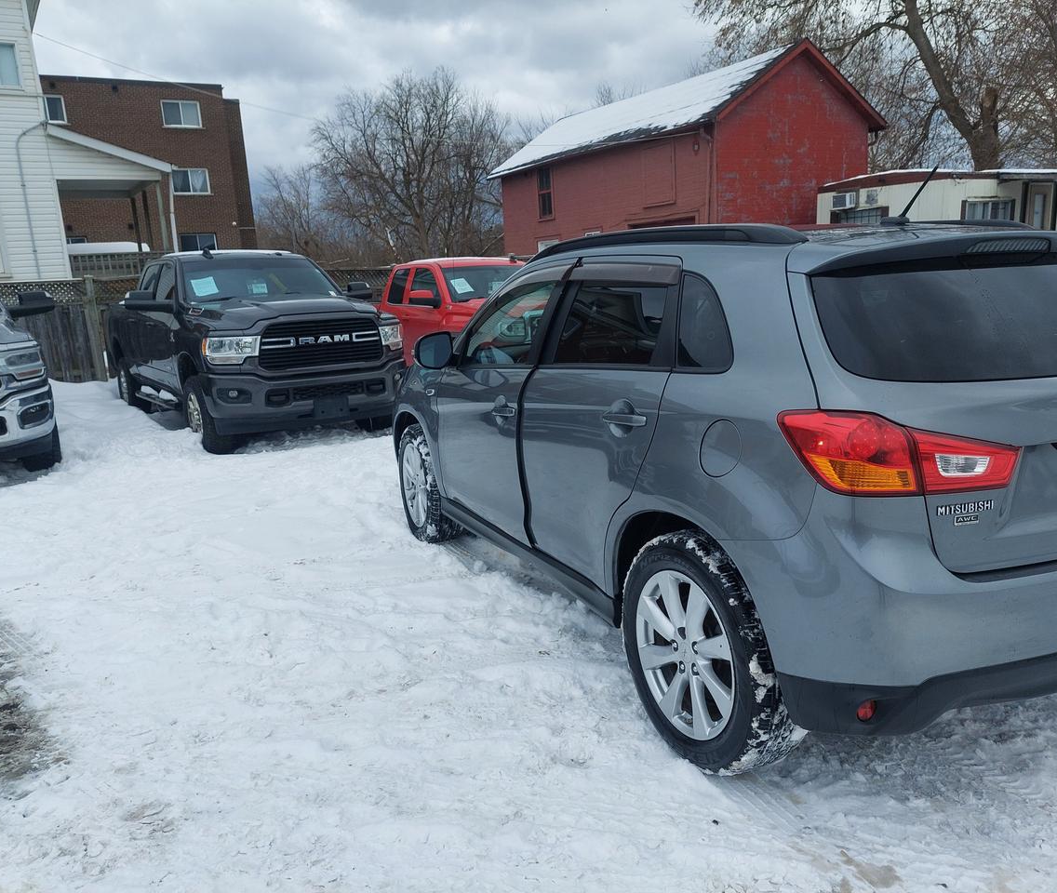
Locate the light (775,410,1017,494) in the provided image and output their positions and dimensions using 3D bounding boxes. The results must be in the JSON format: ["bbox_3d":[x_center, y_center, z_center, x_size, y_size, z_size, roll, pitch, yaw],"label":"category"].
[{"bbox_3d":[0.867,0.004,1.931,0.470,0.180,0.310,-6,10,-24],"label":"light"}]

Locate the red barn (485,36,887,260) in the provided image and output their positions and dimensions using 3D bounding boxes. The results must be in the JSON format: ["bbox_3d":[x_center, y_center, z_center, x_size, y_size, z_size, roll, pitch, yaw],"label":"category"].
[{"bbox_3d":[3.944,-7.054,24.235,5.850,6.480,10.480,-9,13,-29],"label":"red barn"}]

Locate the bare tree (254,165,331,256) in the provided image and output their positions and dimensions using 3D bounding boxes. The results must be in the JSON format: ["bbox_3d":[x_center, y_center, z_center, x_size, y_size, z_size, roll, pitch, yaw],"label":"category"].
[{"bbox_3d":[-11.438,-10.174,41.750,4.460,7.670,4.270,-6,12,-14],"label":"bare tree"}]

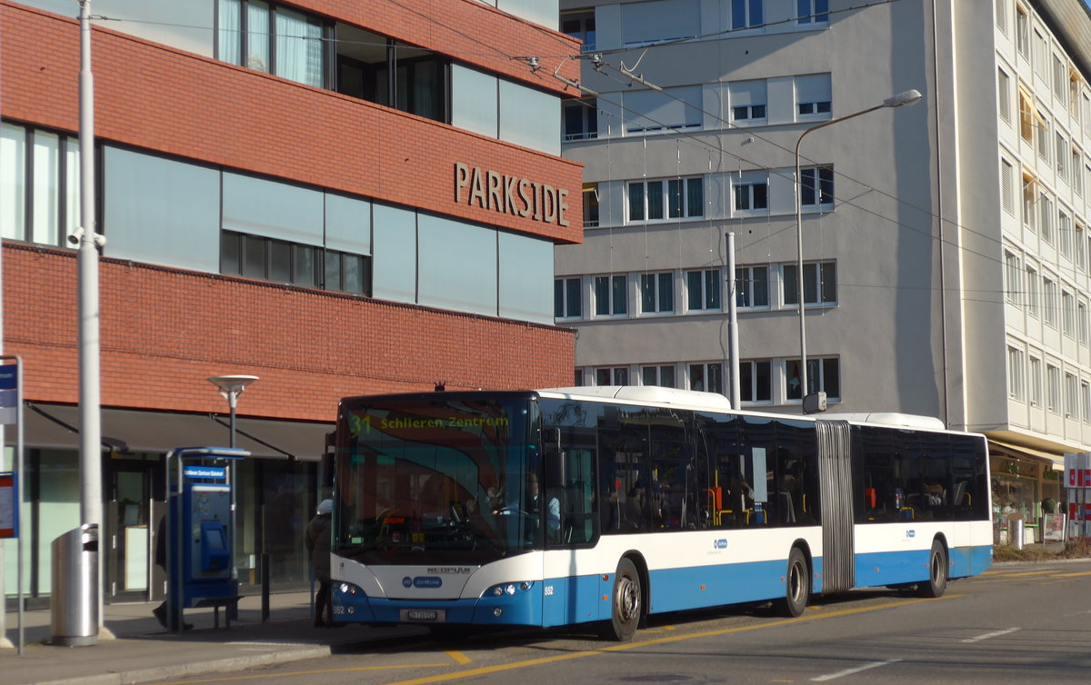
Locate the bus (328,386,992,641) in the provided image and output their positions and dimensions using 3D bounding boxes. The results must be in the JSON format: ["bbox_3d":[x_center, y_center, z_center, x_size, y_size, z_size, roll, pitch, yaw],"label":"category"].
[{"bbox_3d":[2.498,2.328,32.717,2.650,2.980,18.000,-3,-5,25],"label":"bus"}]

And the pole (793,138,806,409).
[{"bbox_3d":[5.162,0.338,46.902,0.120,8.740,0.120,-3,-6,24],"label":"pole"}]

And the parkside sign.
[{"bbox_3d":[-0.640,-3.073,49.000,0.120,0.820,4.650,-4,-6,30],"label":"parkside sign"}]

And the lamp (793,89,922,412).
[{"bbox_3d":[6.346,-0.156,46.412,2.680,9.600,0.300,-3,-6,24],"label":"lamp"}]

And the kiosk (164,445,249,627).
[{"bbox_3d":[-4.150,2.424,28.871,0.620,2.270,0.950,-3,-6,24],"label":"kiosk"}]

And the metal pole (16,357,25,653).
[{"bbox_3d":[-5.549,1.719,24.641,0.060,3.110,0.060,-1,-5,0],"label":"metal pole"}]

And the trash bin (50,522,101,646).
[{"bbox_3d":[-5.221,2.686,25.917,0.524,1.350,0.524,-1,-5,0],"label":"trash bin"}]

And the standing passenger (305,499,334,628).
[{"bbox_3d":[-2.795,2.742,29.154,0.420,1.630,0.520,-2,-5,11],"label":"standing passenger"}]

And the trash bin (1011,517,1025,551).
[{"bbox_3d":[14.735,5.970,73.000,0.460,1.200,0.460,-2,-5,12],"label":"trash bin"}]

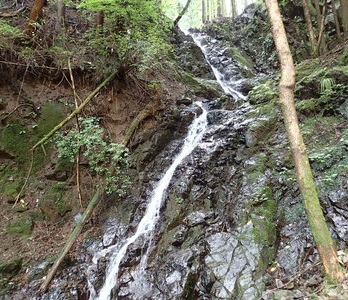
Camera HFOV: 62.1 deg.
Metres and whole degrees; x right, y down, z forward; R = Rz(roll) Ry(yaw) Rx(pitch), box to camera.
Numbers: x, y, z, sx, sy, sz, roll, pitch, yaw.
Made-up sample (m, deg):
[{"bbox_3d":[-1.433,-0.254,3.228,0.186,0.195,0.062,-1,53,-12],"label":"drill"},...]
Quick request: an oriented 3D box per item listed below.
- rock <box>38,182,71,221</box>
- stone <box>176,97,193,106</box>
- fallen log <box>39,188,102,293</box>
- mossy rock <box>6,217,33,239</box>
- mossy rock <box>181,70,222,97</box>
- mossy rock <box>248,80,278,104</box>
[{"bbox_3d":[-2.195,0.939,5.350,0.542,0.720,0.450,3,-9,-20],"label":"rock"},{"bbox_3d":[0.292,-1.373,8.200,0.485,0.221,0.360,0,-8,0],"label":"stone"},{"bbox_3d":[-1.774,1.500,5.150,0.130,1.963,0.130,-5,-44,34],"label":"fallen log"},{"bbox_3d":[-2.635,1.318,4.950,0.369,0.350,0.330,3,-9,-20],"label":"mossy rock"},{"bbox_3d":[0.836,-2.064,9.200,1.377,0.696,0.900,0,-8,0],"label":"mossy rock"},{"bbox_3d":[2.365,-1.519,7.700,0.658,0.504,0.650,0,-8,0],"label":"mossy rock"}]

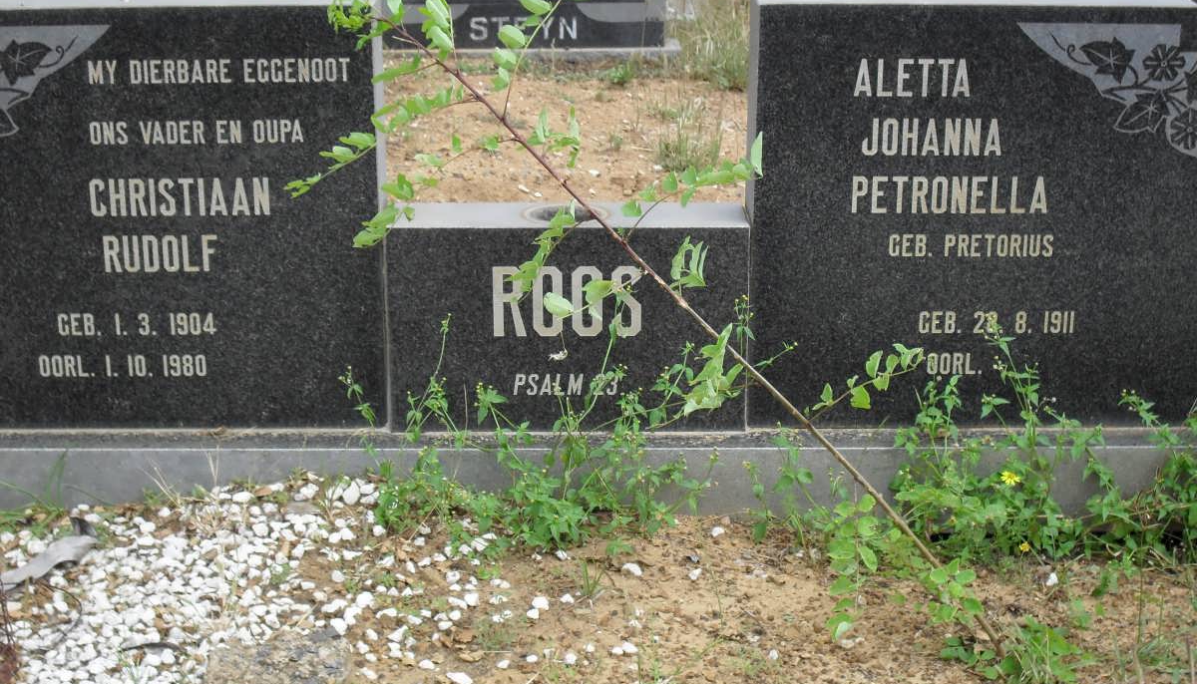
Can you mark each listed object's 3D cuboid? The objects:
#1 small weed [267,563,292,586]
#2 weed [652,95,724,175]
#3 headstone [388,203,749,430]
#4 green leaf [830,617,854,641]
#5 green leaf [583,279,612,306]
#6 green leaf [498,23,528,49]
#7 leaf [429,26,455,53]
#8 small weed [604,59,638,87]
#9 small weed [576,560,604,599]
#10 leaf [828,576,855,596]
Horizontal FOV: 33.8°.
[{"bbox_3d":[-0.428,0.310,2.654,0.032,0.028,0.028,0,17,0],"label":"small weed"},{"bbox_3d":[0.235,-0.550,5.183,0.190,0.194,0.150,0,17,0],"label":"weed"},{"bbox_3d":[-0.046,-0.039,2.997,0.530,0.315,0.155,0,17,-1],"label":"headstone"},{"bbox_3d":[0.305,0.360,2.463,0.029,0.029,0.020,0,17,0],"label":"green leaf"},{"bbox_3d":[-0.001,-0.062,2.470,0.036,0.034,0.018,0,17,0],"label":"green leaf"},{"bbox_3d":[-0.106,-0.375,2.416,0.036,0.031,0.018,0,17,0],"label":"green leaf"},{"bbox_3d":[-0.191,-0.371,2.417,0.031,0.033,0.018,0,17,0],"label":"leaf"},{"bbox_3d":[0.073,-0.885,6.468,0.105,0.083,0.090,0,17,0],"label":"small weed"},{"bbox_3d":[-0.011,0.312,2.611,0.040,0.048,0.035,0,17,0],"label":"small weed"},{"bbox_3d":[0.304,0.304,2.456,0.034,0.024,0.020,0,17,0],"label":"leaf"}]

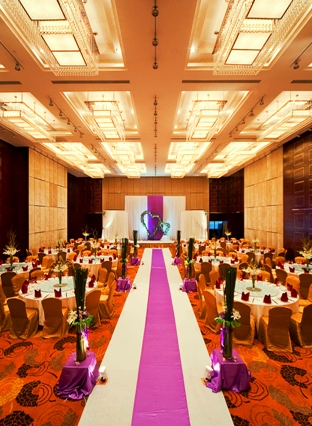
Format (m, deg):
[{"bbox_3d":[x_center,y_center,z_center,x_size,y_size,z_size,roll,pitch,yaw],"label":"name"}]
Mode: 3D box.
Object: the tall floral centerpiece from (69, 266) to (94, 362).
[{"bbox_3d":[-1.210,1.642,3.454,0.420,1.510,0.400,0,-1,0],"label":"tall floral centerpiece"}]

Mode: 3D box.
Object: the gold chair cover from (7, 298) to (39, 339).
[{"bbox_3d":[-3.220,2.479,5.238,0.460,0.940,0.560,0,-1,9],"label":"gold chair cover"}]

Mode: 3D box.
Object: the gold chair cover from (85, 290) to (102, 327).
[{"bbox_3d":[-1.790,2.483,5.598,0.560,0.940,0.460,-1,-1,41],"label":"gold chair cover"}]

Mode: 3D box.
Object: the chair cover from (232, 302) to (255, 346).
[{"bbox_3d":[2.000,2.455,4.926,0.460,0.930,0.570,0,-1,23],"label":"chair cover"}]

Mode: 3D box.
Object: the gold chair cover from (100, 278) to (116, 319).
[{"bbox_3d":[-1.416,2.413,6.129,0.580,0.915,0.470,0,-1,-10],"label":"gold chair cover"}]

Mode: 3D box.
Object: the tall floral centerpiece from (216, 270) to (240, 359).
[{"bbox_3d":[1.238,1.705,3.627,0.410,1.550,0.410,0,-1,0],"label":"tall floral centerpiece"}]

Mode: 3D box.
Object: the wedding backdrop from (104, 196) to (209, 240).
[{"bbox_3d":[-0.190,0.533,20.294,10.000,4.200,0.500,0,-1,0],"label":"wedding backdrop"}]

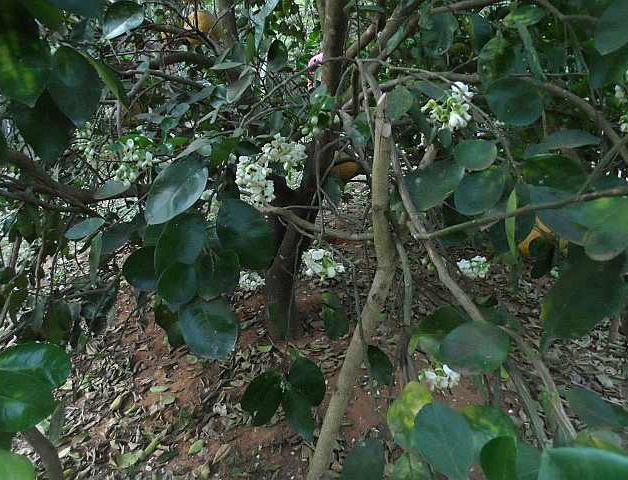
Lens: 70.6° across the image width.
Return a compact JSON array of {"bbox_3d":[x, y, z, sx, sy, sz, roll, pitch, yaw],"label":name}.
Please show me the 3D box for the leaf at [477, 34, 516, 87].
[{"bbox_3d":[0.392,-0.382,0.950,0.079,0.124,0.040,0,13,0],"label":"leaf"}]

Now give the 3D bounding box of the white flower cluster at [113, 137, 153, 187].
[{"bbox_3d":[-0.491,-0.212,1.200,0.108,0.135,0.100,0,13,0],"label":"white flower cluster"}]

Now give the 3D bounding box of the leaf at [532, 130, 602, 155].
[{"bbox_3d":[0.481,-0.184,0.850,0.140,0.052,0.060,0,13,0],"label":"leaf"}]

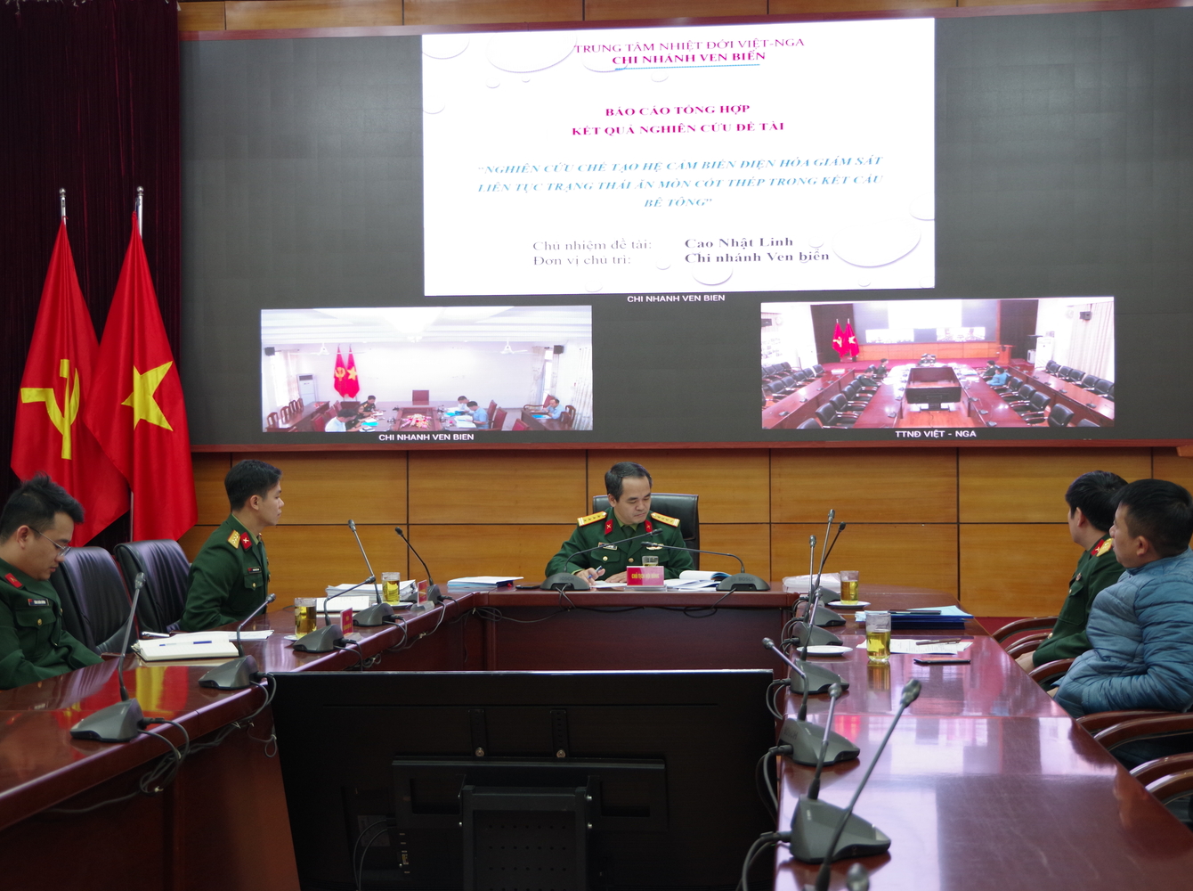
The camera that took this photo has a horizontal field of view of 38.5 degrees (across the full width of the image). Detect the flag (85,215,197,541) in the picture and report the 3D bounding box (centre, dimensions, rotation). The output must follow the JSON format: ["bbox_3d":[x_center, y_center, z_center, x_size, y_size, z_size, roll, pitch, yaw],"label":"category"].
[{"bbox_3d":[-2.869,-0.388,10.750,0.630,2.100,0.330,0,0,7],"label":"flag"}]

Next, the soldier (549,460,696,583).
[{"bbox_3d":[0.102,0.708,7.450,0.640,1.280,0.750,0,0,5],"label":"soldier"}]

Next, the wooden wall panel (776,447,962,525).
[{"bbox_3d":[1.726,0.245,10.994,1.180,0.520,0.040,0,0,6],"label":"wooden wall panel"}]

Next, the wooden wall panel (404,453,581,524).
[{"bbox_3d":[-0.658,0.258,11.263,1.180,0.520,0.040,0,0,6],"label":"wooden wall panel"}]

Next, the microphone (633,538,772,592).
[{"bbox_3d":[0.441,0.494,7.030,0.540,0.220,0.190,0,0,7],"label":"microphone"}]

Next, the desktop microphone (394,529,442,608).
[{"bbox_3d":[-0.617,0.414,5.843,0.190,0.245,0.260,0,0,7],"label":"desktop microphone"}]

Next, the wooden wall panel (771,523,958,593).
[{"bbox_3d":[1.729,0.803,11.000,1.190,0.590,0.030,0,0,7],"label":"wooden wall panel"}]

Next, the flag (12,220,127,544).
[{"bbox_3d":[-3.350,-0.372,10.850,0.670,2.120,0.330,0,0,7],"label":"flag"}]

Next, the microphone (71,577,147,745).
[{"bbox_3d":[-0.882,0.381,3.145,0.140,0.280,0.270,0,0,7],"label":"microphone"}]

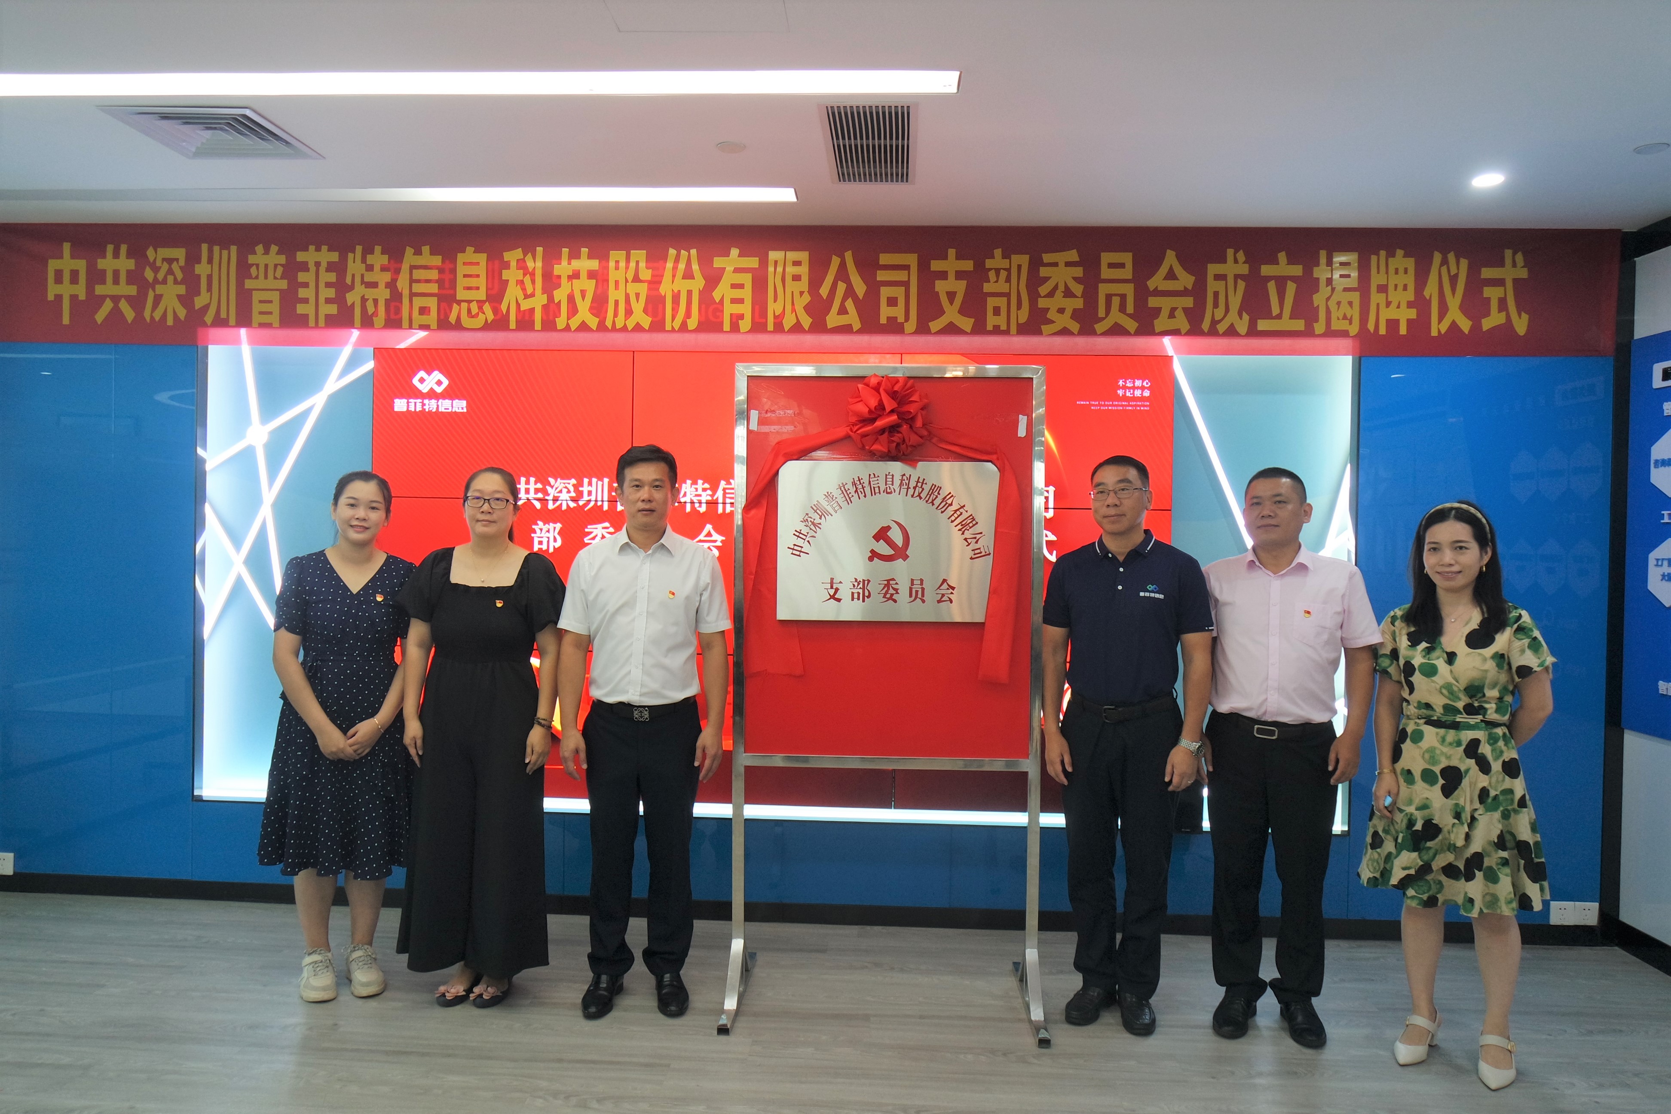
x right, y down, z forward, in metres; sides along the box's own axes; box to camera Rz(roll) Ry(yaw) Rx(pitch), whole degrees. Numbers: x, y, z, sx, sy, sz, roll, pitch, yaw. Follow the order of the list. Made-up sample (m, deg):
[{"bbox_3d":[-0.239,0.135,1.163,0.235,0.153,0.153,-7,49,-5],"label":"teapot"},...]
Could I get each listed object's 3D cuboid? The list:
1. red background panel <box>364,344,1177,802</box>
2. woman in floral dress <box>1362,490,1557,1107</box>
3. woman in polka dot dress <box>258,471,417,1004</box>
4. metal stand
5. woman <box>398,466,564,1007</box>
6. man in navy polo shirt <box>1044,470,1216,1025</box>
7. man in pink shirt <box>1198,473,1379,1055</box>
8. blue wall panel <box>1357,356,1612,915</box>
[{"bbox_3d":[-0.268,0.081,4.274,3.054,1.720,0.080,1,1,3],"label":"red background panel"},{"bbox_3d":[1.786,0.640,3.221,0.480,1.597,0.380,1,1,29],"label":"woman in floral dress"},{"bbox_3d":[-1.616,0.550,3.607,0.461,1.651,0.360,1,1,-22],"label":"woman in polka dot dress"},{"bbox_3d":[0.170,0.403,3.516,0.970,2.008,0.585,1,1,3],"label":"metal stand"},{"bbox_3d":[-1.142,0.549,3.574,0.492,1.669,0.340,1,1,-9],"label":"woman"},{"bbox_3d":[0.903,0.552,3.466,0.503,1.736,0.330,1,1,24],"label":"man in navy polo shirt"},{"bbox_3d":[1.381,0.580,3.397,0.494,1.699,0.330,1,1,23],"label":"man in pink shirt"},{"bbox_3d":[2.377,0.302,4.128,0.912,2.089,0.060,1,1,3],"label":"blue wall panel"}]

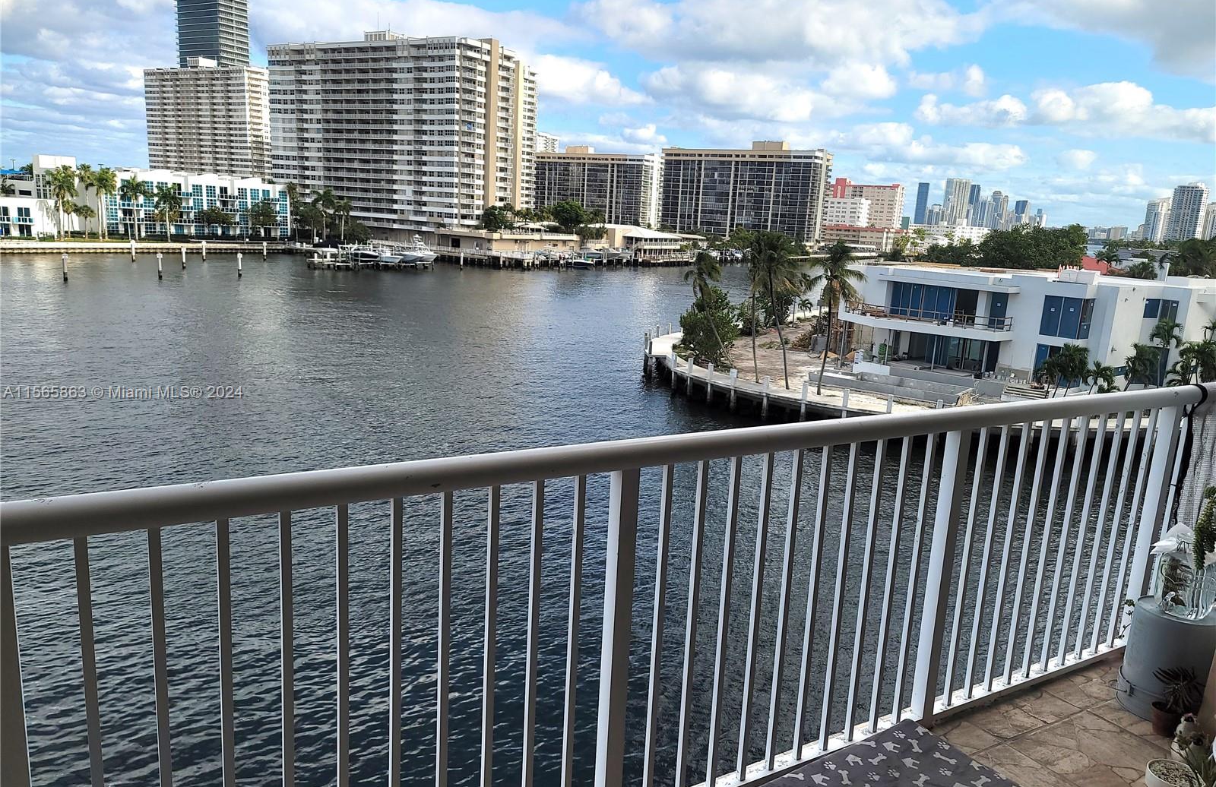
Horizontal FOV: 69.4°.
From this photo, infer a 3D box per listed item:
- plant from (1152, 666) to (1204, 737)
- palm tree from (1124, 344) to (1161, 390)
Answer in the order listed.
[{"bbox_3d":[1.926,1.033,2.970,0.170,0.238,0.170,3,12,0],"label":"plant"},{"bbox_3d":[43.718,-1.830,71.973,3.000,4.758,2.900,3,12,0],"label":"palm tree"}]

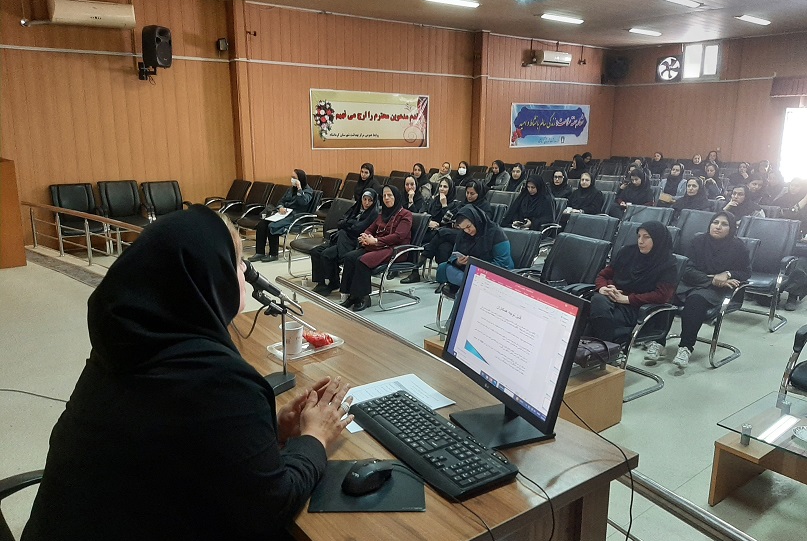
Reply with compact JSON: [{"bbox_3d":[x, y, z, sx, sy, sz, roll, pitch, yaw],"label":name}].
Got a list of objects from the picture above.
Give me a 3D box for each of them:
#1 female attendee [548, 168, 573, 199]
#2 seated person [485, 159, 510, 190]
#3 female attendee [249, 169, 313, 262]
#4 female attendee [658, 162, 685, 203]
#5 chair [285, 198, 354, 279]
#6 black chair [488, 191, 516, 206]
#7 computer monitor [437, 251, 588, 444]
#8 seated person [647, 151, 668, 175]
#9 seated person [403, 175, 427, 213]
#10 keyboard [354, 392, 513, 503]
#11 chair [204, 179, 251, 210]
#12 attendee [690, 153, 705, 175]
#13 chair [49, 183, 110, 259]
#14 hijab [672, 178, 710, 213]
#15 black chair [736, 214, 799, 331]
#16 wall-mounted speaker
[{"bbox_3d":[1.978,-0.768,8.582,0.780,1.240,0.520,-9,17,-33],"label":"female attendee"},{"bbox_3d":[1.496,-1.359,10.948,0.820,1.220,0.500,-9,16,-34],"label":"seated person"},{"bbox_3d":[-1.700,-0.789,8.555,0.800,1.240,0.500,-10,17,-35],"label":"female attendee"},{"bbox_3d":[4.295,-1.120,10.114,0.780,1.240,0.520,-9,17,-33],"label":"female attendee"},{"bbox_3d":[-0.981,-0.371,7.409,0.680,0.970,0.600,-9,17,-33],"label":"chair"},{"bbox_3d":[1.171,-0.594,8.395,0.630,0.980,0.600,-11,18,-40],"label":"black chair"},{"bbox_3d":[0.231,0.191,1.427,0.190,0.360,0.460,-6,15,-24],"label":"computer monitor"},{"bbox_3d":[5.643,-2.020,13.774,0.500,1.250,0.740,12,18,41],"label":"seated person"},{"bbox_3d":[-0.111,-0.587,7.763,0.820,1.220,0.500,-12,18,-41],"label":"seated person"},{"bbox_3d":[0.050,0.382,1.381,0.158,0.030,0.445,-8,16,-32],"label":"keyboard"},{"bbox_3d":[-2.799,-0.926,9.693,0.640,0.970,0.580,-11,18,-39],"label":"chair"},{"bbox_3d":[6.167,-1.837,13.039,0.500,1.250,0.740,12,18,41],"label":"attendee"},{"bbox_3d":[-4.800,-0.752,8.976,0.620,0.970,0.660,-8,16,-31],"label":"chair"},{"bbox_3d":[3.493,-0.877,7.390,0.440,0.480,0.350,11,18,39],"label":"hijab"},{"bbox_3d":[3.504,-0.003,5.994,0.630,0.980,0.600,-11,18,-40],"label":"black chair"},{"bbox_3d":[-3.694,-3.364,9.100,0.360,0.610,0.380,7,15,25],"label":"wall-mounted speaker"}]

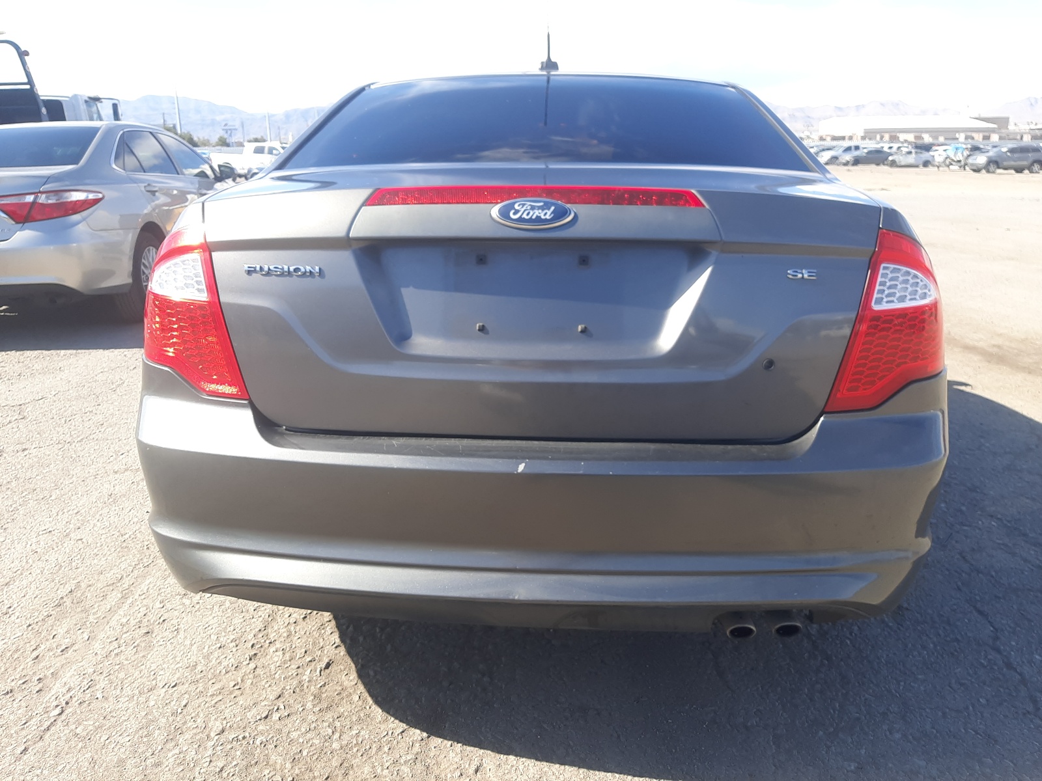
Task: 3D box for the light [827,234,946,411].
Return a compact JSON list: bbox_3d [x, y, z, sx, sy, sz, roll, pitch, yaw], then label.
[{"bbox_3d":[0.715,-0.149,1.500,0.315,0.315,0.280,1,17,3],"label":"light"}]

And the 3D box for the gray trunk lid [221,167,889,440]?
[{"bbox_3d":[0.031,-0.203,1.592,1.280,0.470,0.540,1,17,3],"label":"gray trunk lid"}]

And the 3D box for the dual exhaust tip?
[{"bbox_3d":[0.482,0.451,1.594,0.152,0.064,0.140,1,17,3],"label":"dual exhaust tip"}]

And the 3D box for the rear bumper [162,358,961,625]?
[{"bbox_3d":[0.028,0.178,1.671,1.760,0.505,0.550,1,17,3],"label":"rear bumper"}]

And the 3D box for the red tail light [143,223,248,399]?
[{"bbox_3d":[-0.659,-0.173,1.563,0.315,0.315,0.280,1,17,3],"label":"red tail light"}]

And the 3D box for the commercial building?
[{"bbox_3d":[92.599,-59.060,184.454,36.647,9.000,20.000,13,21,37],"label":"commercial building"}]

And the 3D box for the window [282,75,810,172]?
[{"bbox_3d":[0.064,-0.743,2.098,1.260,0.110,0.794,1,36,3],"label":"window"}]

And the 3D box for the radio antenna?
[{"bbox_3d":[0.091,-1.117,2.542,0.070,0.152,0.130,1,17,3],"label":"radio antenna"}]

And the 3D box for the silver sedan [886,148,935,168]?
[{"bbox_3d":[31.854,-18.969,64.000,4.300,1.450,1.780,2,17,7],"label":"silver sedan"}]

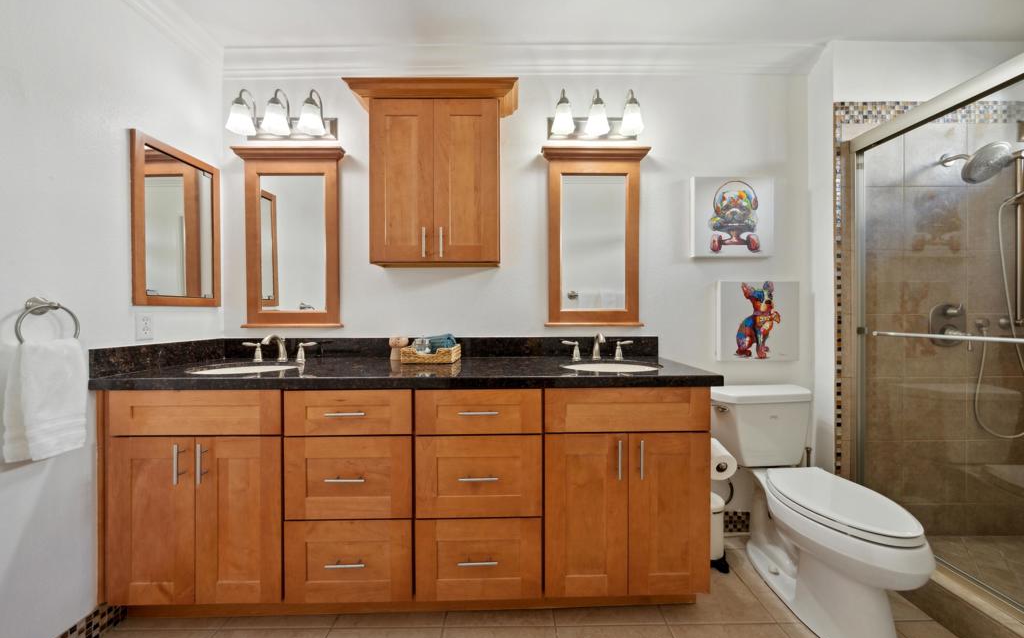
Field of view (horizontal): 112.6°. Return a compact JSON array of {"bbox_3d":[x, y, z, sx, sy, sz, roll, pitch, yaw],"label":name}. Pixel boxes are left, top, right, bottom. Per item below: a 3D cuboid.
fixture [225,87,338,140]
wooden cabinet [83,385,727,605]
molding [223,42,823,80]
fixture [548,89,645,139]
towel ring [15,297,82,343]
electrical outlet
[{"bbox_3d":[-1.109,-0.974,1.651,0.472,0.252,0.195,0,1,0],"label":"fixture"},{"bbox_3d":[-0.388,0.680,1.504,2.224,0.873,0.528,0,1,-1],"label":"wooden cabinet"},{"bbox_3d":[0.015,-1.283,1.699,3.000,0.095,0.090,0,1,0],"label":"molding"},{"bbox_3d":[0.409,-0.974,1.651,0.466,0.252,0.195,0,1,0],"label":"fixture"},{"bbox_3d":[-1.482,0.020,1.086,0.067,0.178,0.151,0,1,0],"label":"towel ring"},{"bbox_3d":[-1.503,0.031,1.401,0.008,0.114,0.069,0,1,0],"label":"electrical outlet"}]

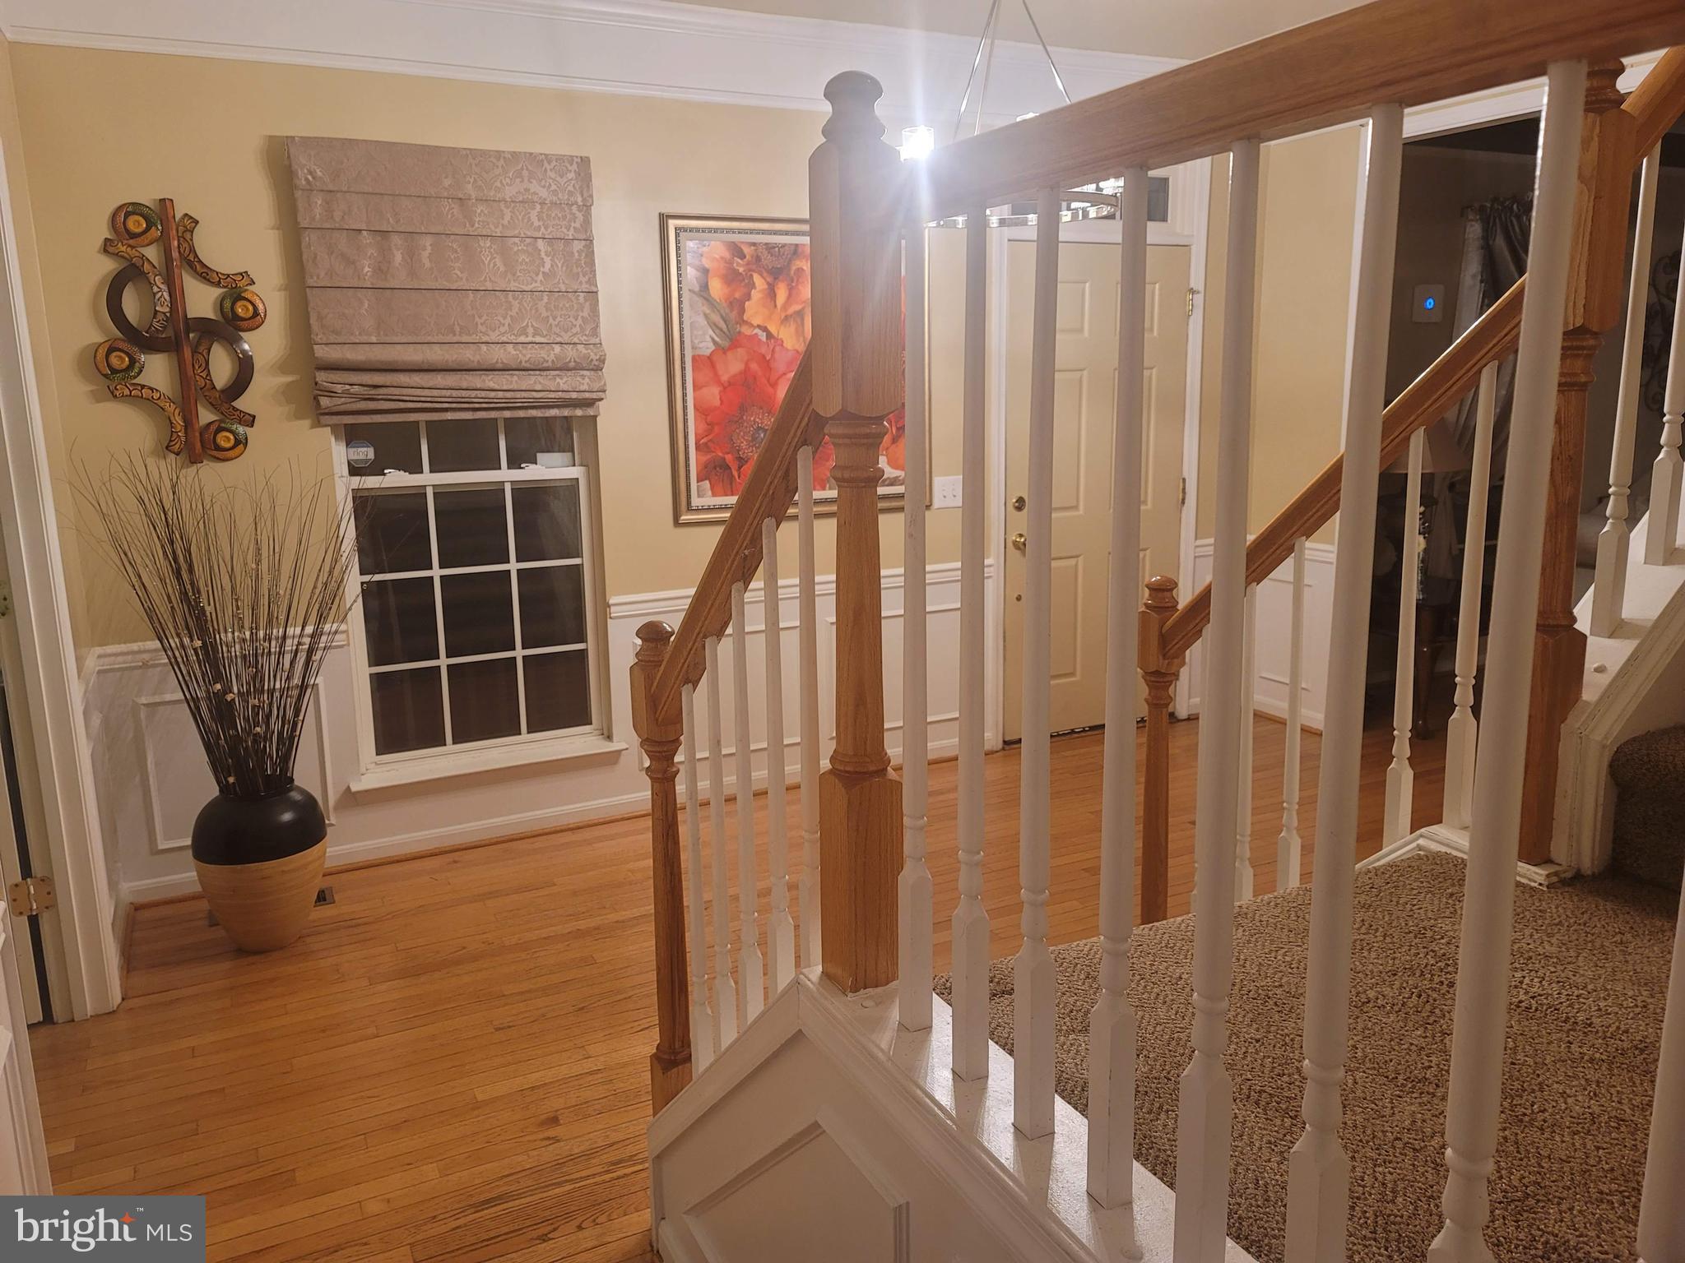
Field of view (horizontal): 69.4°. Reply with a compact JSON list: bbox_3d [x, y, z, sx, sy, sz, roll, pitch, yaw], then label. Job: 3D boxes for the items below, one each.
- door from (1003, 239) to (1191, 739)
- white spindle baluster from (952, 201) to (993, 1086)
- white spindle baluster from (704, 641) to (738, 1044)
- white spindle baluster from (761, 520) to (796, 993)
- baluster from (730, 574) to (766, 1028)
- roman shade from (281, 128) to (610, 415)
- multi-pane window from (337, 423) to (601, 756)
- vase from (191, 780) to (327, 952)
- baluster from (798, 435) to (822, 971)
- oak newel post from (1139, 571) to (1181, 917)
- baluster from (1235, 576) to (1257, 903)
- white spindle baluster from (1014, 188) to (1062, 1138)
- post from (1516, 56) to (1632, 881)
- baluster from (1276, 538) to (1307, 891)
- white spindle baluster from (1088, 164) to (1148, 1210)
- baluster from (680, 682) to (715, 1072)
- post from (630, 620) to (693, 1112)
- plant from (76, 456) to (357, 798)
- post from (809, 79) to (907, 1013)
[{"bbox_3d":[1.067,-0.571,5.125,0.935,2.030,0.050,-7,12,-27],"label":"door"},{"bbox_3d":[0.120,0.038,1.124,0.030,0.814,0.030,-7,12,-26],"label":"white spindle baluster"},{"bbox_3d":[-0.180,0.338,1.806,0.030,0.674,0.030,-7,12,-26],"label":"white spindle baluster"},{"bbox_3d":[-0.085,0.199,1.595,0.029,0.695,0.029,-7,12,-27],"label":"white spindle baluster"},{"bbox_3d":[-0.133,0.273,1.706,0.029,0.695,0.029,-7,12,-27],"label":"baluster"},{"bbox_3d":[-1.189,-1.070,3.771,0.890,0.812,0.110,-7,12,-26],"label":"roman shade"},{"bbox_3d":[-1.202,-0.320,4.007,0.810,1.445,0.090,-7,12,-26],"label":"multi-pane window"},{"bbox_3d":[-1.606,0.644,3.387,0.340,0.456,0.340,-7,12,-27],"label":"vase"},{"bbox_3d":[-0.039,0.124,1.489,0.029,0.695,0.029,-7,12,-27],"label":"baluster"},{"bbox_3d":[0.648,0.436,2.532,0.071,1.114,0.071,-7,12,-26],"label":"oak newel post"},{"bbox_3d":[0.743,0.254,2.246,0.029,0.690,0.029,-7,12,-27],"label":"baluster"},{"bbox_3d":[0.167,0.055,1.031,0.030,0.814,0.030,-7,12,-26],"label":"white spindle baluster"},{"bbox_3d":[0.988,-0.211,1.668,0.074,1.080,0.074,-7,12,-27],"label":"post"},{"bbox_3d":[0.799,0.174,2.164,0.030,0.684,0.030,-7,12,-26],"label":"baluster"},{"bbox_3d":[0.215,0.073,0.938,0.030,0.814,0.030,-7,12,-26],"label":"white spindle baluster"},{"bbox_3d":[-0.231,0.415,1.927,0.030,0.684,0.030,-7,12,-26],"label":"baluster"},{"bbox_3d":[-0.293,0.532,2.081,0.071,1.117,0.071,-7,12,-26],"label":"post"},{"bbox_3d":[-1.621,-0.010,3.245,0.610,0.920,0.540,-7,12,-27],"label":"plant"},{"bbox_3d":[0.018,-0.085,1.349,0.074,1.005,0.074,-7,12,-27],"label":"post"}]

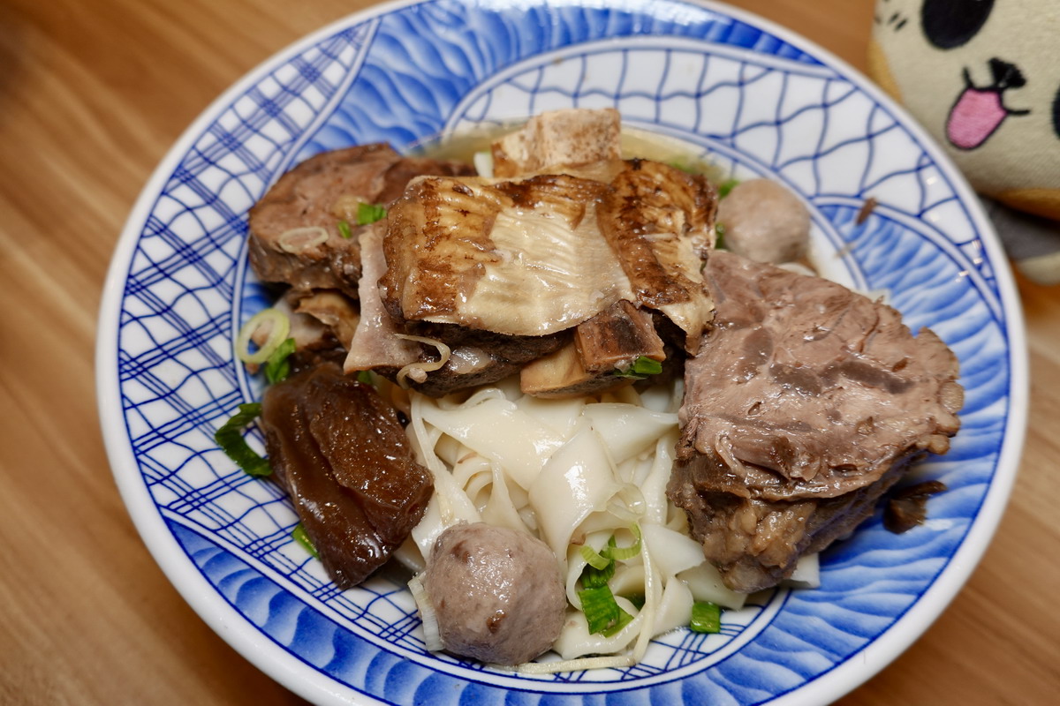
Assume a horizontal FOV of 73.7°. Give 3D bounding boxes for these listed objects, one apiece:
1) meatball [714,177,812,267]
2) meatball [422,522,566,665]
[{"bbox_3d":[0.079,-0.044,0.238,0.032,0.031,0.032,0,61,0],"label":"meatball"},{"bbox_3d":[-0.008,0.057,0.167,0.033,0.032,0.033,0,61,0],"label":"meatball"}]

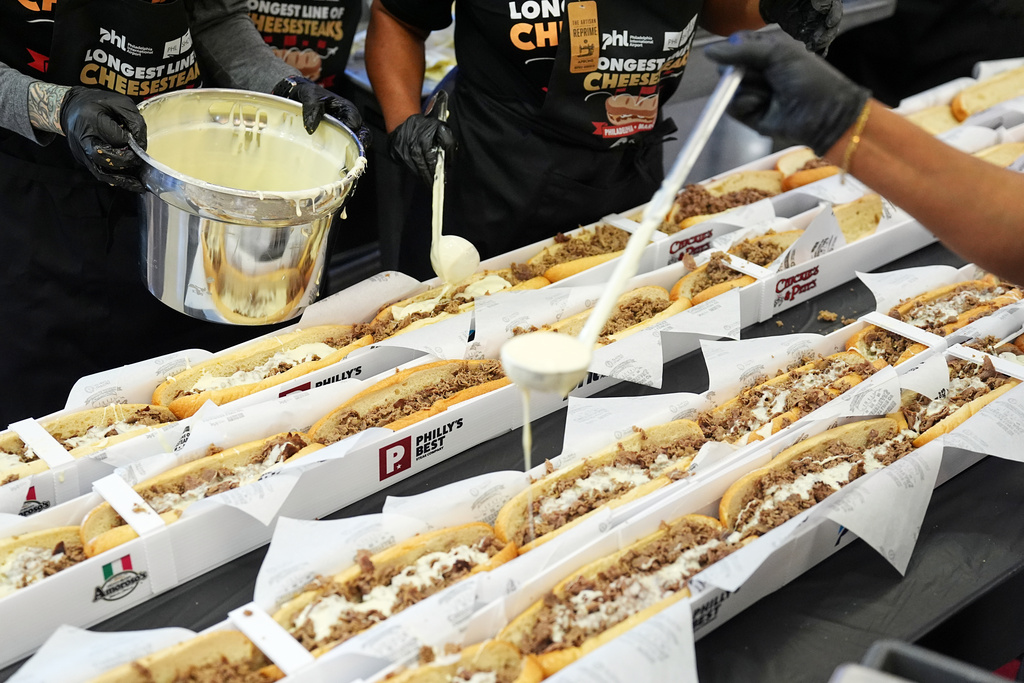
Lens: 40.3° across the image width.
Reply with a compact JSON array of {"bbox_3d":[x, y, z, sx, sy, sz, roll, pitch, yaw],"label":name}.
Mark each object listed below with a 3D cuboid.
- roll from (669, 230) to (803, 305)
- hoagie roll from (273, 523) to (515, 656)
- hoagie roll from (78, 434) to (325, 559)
[{"bbox_3d":[0.325,-0.088,1.925,0.280,0.068,0.088,-22,35,-33],"label":"roll"},{"bbox_3d":[-0.115,0.249,1.328,0.280,0.068,0.088,-22,35,-33],"label":"hoagie roll"},{"bbox_3d":[-0.320,0.168,1.477,0.281,0.068,0.088,-22,35,-33],"label":"hoagie roll"}]

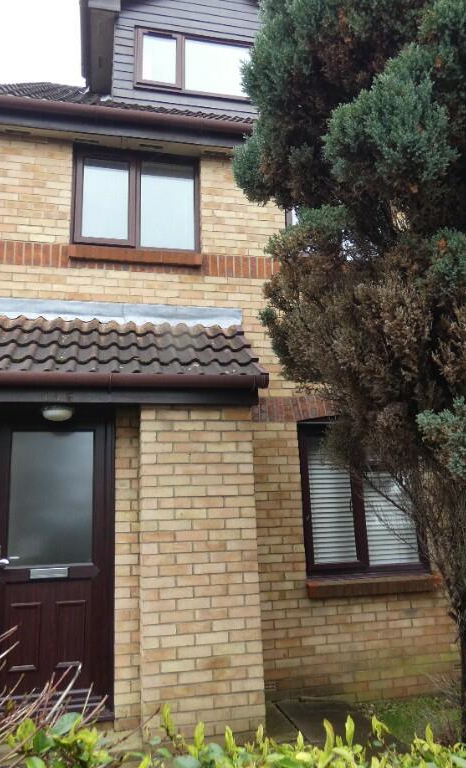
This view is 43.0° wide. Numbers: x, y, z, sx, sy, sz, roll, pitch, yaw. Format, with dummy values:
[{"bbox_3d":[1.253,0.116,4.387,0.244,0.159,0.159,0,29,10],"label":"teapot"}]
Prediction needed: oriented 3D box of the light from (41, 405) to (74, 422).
[{"bbox_3d":[-1.191,0.197,4.024,0.200,0.105,0.200,1,-14,-13],"label":"light"}]

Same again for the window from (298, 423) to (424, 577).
[{"bbox_3d":[1.158,1.029,5.358,1.186,1.358,0.080,1,-14,-13],"label":"window"}]

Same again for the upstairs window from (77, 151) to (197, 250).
[{"bbox_3d":[-0.893,-1.728,5.557,1.185,1.034,0.080,1,-14,-13],"label":"upstairs window"}]

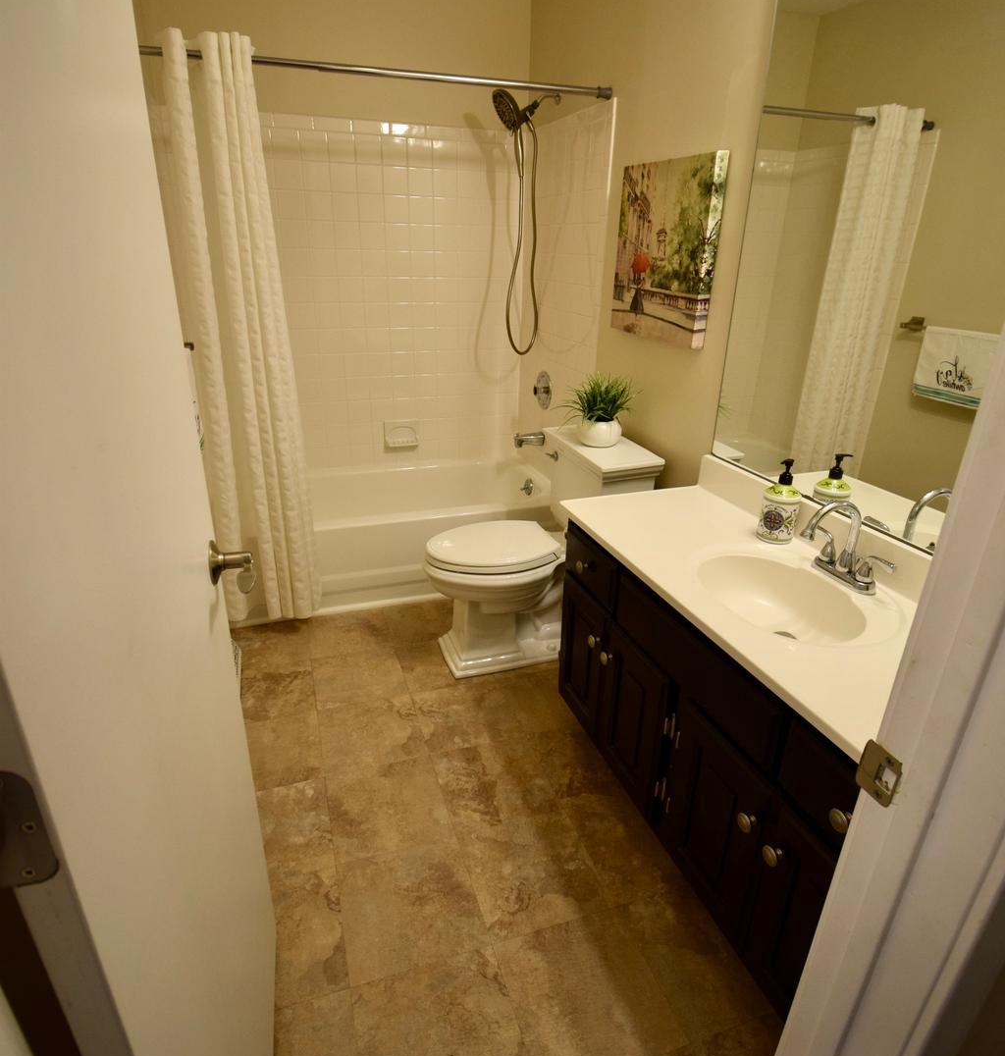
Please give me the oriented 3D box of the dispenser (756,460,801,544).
[{"bbox_3d":[0.700,-0.068,1.569,0.085,0.212,0.085,-17,30,-33],"label":"dispenser"}]

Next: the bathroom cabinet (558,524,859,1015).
[{"bbox_3d":[0.609,0.488,1.532,0.475,0.715,1.190,-8,26,-18],"label":"bathroom cabinet"}]

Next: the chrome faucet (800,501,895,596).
[{"bbox_3d":[0.713,0.033,1.361,0.195,0.200,0.205,-8,26,-18],"label":"chrome faucet"}]

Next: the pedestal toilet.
[{"bbox_3d":[0.098,0.085,2.340,0.765,0.765,0.520,-8,26,-18],"label":"pedestal toilet"}]

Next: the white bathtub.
[{"bbox_3d":[-0.472,-0.011,2.994,1.500,0.385,0.775,-8,26,-18],"label":"white bathtub"}]

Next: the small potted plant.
[{"bbox_3d":[0.357,-0.413,2.228,0.245,0.245,0.230,0,25,0],"label":"small potted plant"}]

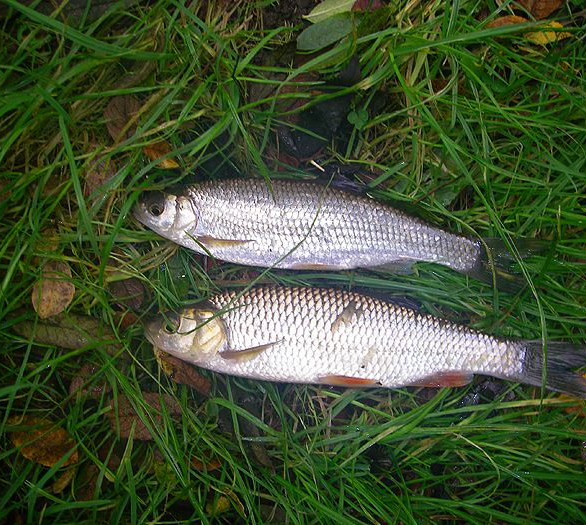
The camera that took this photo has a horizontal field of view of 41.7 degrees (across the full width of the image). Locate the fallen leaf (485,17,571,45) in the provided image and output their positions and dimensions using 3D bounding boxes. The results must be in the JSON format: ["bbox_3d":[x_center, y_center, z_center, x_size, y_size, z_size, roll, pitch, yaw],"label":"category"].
[{"bbox_3d":[0.223,-0.217,0.726,0.080,0.012,0.031,3,70,1],"label":"fallen leaf"}]

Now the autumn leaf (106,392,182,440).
[{"bbox_3d":[-0.099,0.101,0.509,0.051,0.010,0.030,-3,74,-1],"label":"autumn leaf"}]

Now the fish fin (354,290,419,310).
[{"bbox_3d":[0.074,0.031,0.612,0.054,0.006,0.016,11,70,4],"label":"fish fin"}]

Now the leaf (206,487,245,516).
[{"bbox_3d":[-0.051,0.181,0.581,0.031,0.012,0.021,-3,70,-1],"label":"leaf"}]

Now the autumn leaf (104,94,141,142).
[{"bbox_3d":[-0.126,-0.106,0.570,0.028,0.009,0.042,0,74,0],"label":"autumn leaf"}]

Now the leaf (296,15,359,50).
[{"bbox_3d":[0.035,-0.219,0.730,0.069,0.010,0.029,-25,72,-9],"label":"leaf"}]

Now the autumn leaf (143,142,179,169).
[{"bbox_3d":[-0.096,-0.078,0.558,0.033,0.009,0.013,35,77,9],"label":"autumn leaf"}]

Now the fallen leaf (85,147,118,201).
[{"bbox_3d":[-0.140,-0.065,0.559,0.025,0.009,0.046,-11,74,-3],"label":"fallen leaf"}]

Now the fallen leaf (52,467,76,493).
[{"bbox_3d":[-0.149,0.141,0.499,0.008,0.007,0.021,40,78,10],"label":"fallen leaf"}]

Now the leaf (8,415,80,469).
[{"bbox_3d":[-0.194,0.139,0.596,0.068,0.014,0.031,27,72,9],"label":"leaf"}]

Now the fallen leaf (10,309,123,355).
[{"bbox_3d":[-0.185,0.058,0.631,0.106,0.012,0.028,14,71,5],"label":"fallen leaf"}]

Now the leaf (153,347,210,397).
[{"bbox_3d":[-0.072,0.071,0.515,0.048,0.010,0.021,33,77,9],"label":"leaf"}]

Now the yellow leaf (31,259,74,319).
[{"bbox_3d":[-0.164,0.018,0.526,0.029,0.010,0.044,16,75,4],"label":"yellow leaf"}]

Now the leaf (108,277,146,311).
[{"bbox_3d":[-0.138,0.026,0.642,0.031,0.010,0.030,0,70,0],"label":"leaf"}]

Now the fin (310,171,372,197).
[{"bbox_3d":[0.035,-0.056,0.548,0.044,0.008,0.014,24,75,7],"label":"fin"}]

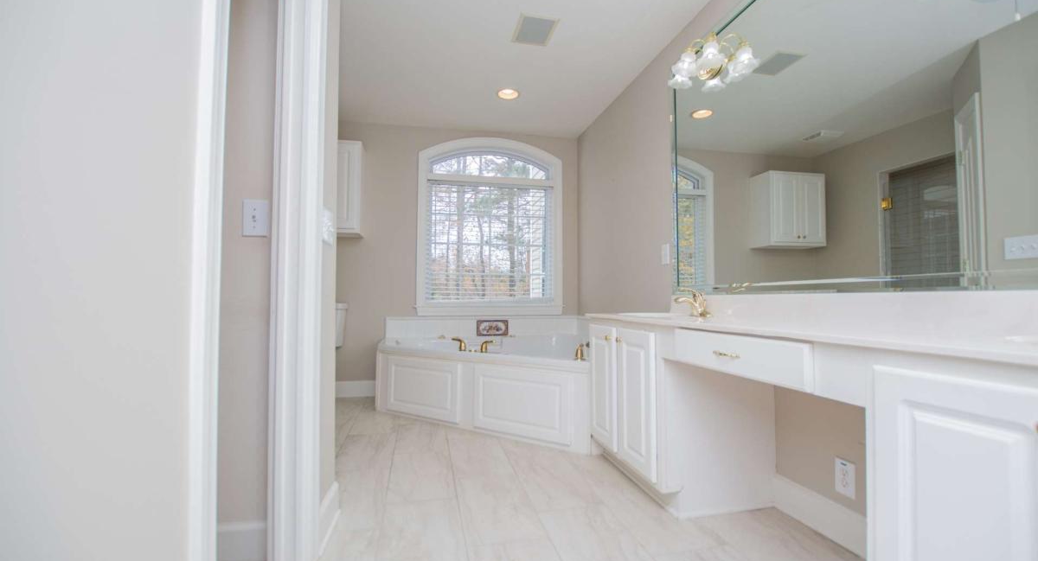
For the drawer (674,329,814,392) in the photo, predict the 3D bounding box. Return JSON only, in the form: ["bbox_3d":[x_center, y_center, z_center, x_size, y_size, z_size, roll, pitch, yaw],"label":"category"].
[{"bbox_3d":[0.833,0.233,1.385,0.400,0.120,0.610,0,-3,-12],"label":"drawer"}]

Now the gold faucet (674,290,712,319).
[{"bbox_3d":[0.859,0.118,2.163,0.175,0.135,0.140,0,-3,-12],"label":"gold faucet"}]

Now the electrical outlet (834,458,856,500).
[{"bbox_3d":[1.145,0.700,1.527,0.012,0.118,0.075,0,-3,-12],"label":"electrical outlet"}]

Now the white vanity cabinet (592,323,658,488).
[{"bbox_3d":[0.737,0.576,2.151,0.530,0.720,0.760,0,-3,-12],"label":"white vanity cabinet"}]

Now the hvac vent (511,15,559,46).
[{"bbox_3d":[0.091,-1.456,2.541,0.225,0.020,0.265,0,-3,-12],"label":"hvac vent"}]

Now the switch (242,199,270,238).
[{"bbox_3d":[-0.891,-0.210,1.451,0.076,0.122,0.012,0,-3,-12],"label":"switch"}]

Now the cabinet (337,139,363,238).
[{"bbox_3d":[-1.677,-0.765,3.644,0.700,0.770,0.290,0,-3,-12],"label":"cabinet"}]

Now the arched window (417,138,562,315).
[{"bbox_3d":[-0.253,-0.519,4.100,1.380,1.680,0.110,0,-3,-12],"label":"arched window"}]

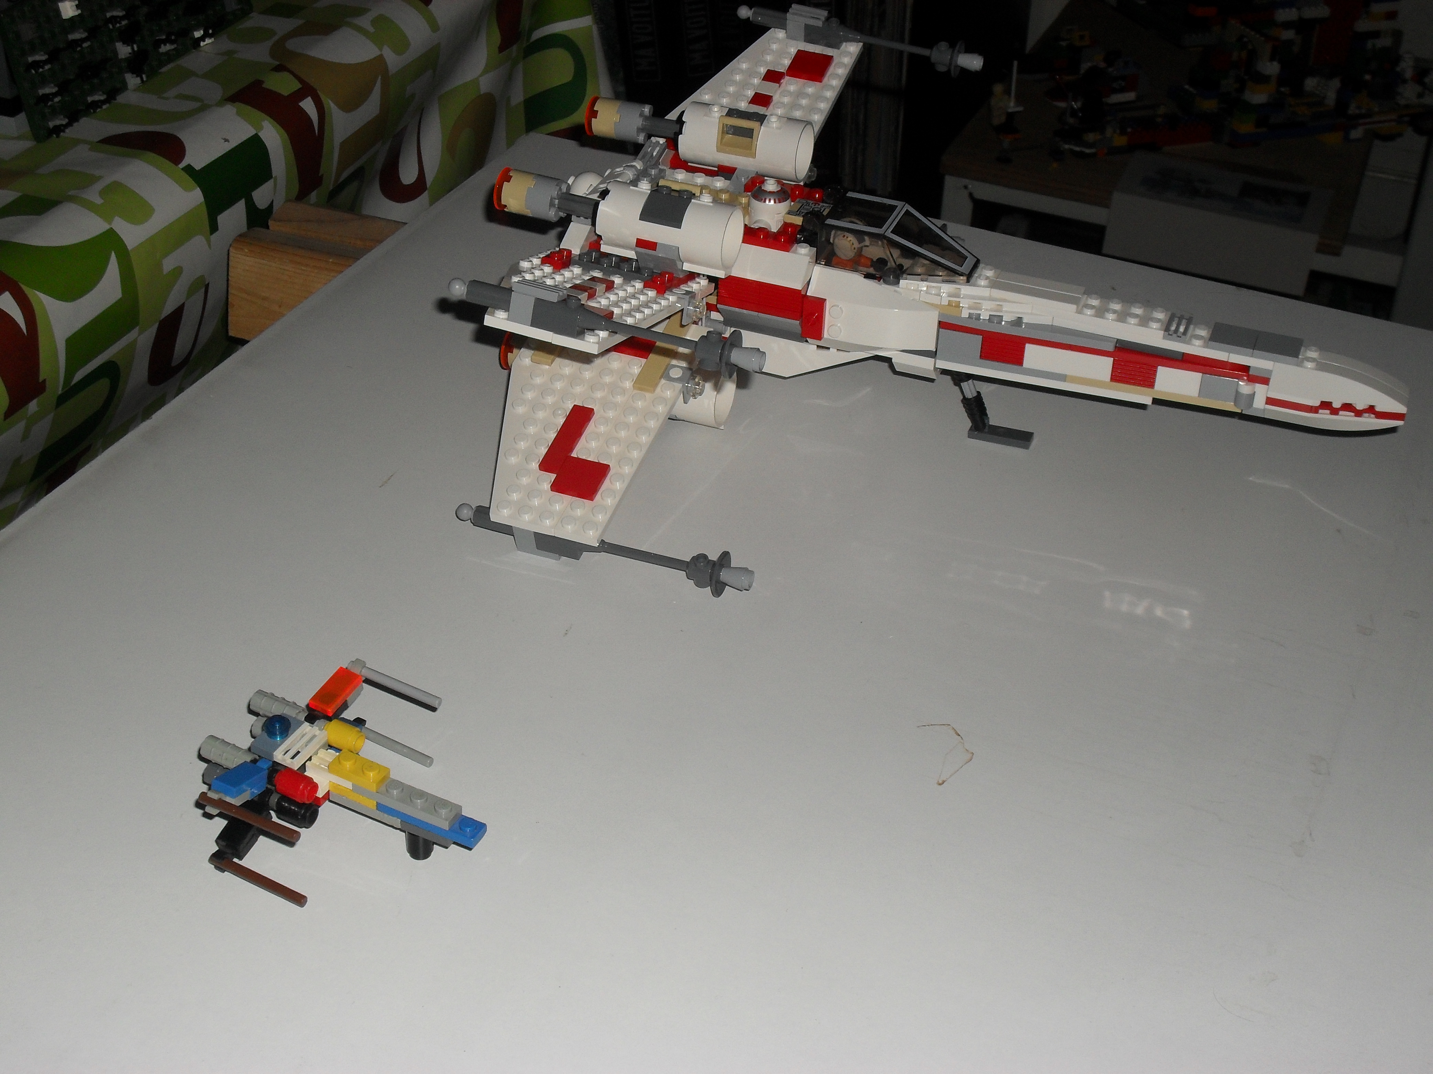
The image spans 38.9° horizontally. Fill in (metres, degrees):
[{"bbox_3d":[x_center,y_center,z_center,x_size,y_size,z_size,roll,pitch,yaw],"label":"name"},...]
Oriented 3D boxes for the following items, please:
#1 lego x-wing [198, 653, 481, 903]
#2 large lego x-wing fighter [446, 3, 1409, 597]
[{"bbox_3d":[-0.104,0.070,0.576,0.087,0.030,0.073,19,37,21],"label":"lego x-wing"},{"bbox_3d":[0.088,-0.084,0.754,0.332,0.109,0.290,14,36,15],"label":"large lego x-wing fighter"}]

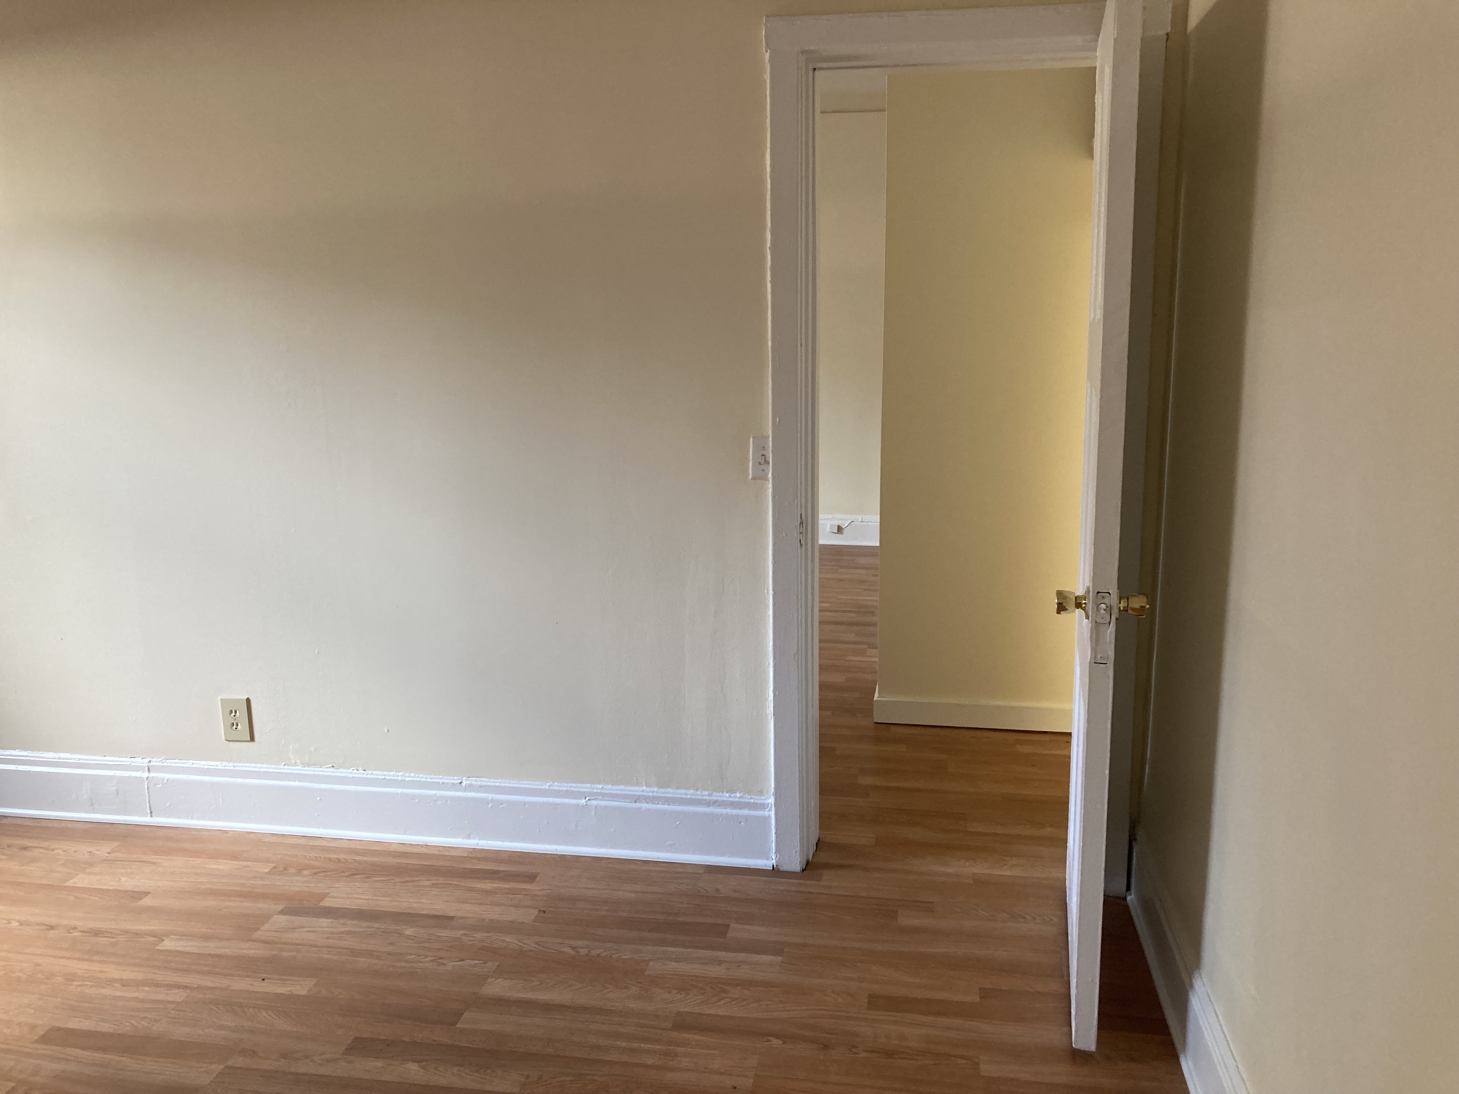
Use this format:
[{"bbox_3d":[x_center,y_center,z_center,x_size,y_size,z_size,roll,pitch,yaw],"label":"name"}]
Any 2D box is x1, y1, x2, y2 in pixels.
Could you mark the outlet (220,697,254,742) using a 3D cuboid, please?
[{"bbox_3d":[-1.450,0.510,3.475,0.084,0.128,0.014,1,10,10],"label":"outlet"}]

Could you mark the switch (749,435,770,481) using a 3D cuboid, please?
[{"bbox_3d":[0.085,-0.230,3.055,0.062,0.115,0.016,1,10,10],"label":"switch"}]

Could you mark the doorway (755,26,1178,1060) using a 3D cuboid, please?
[{"bbox_3d":[0.508,-0.141,2.679,0.934,2.204,0.879,1,10,10],"label":"doorway"}]

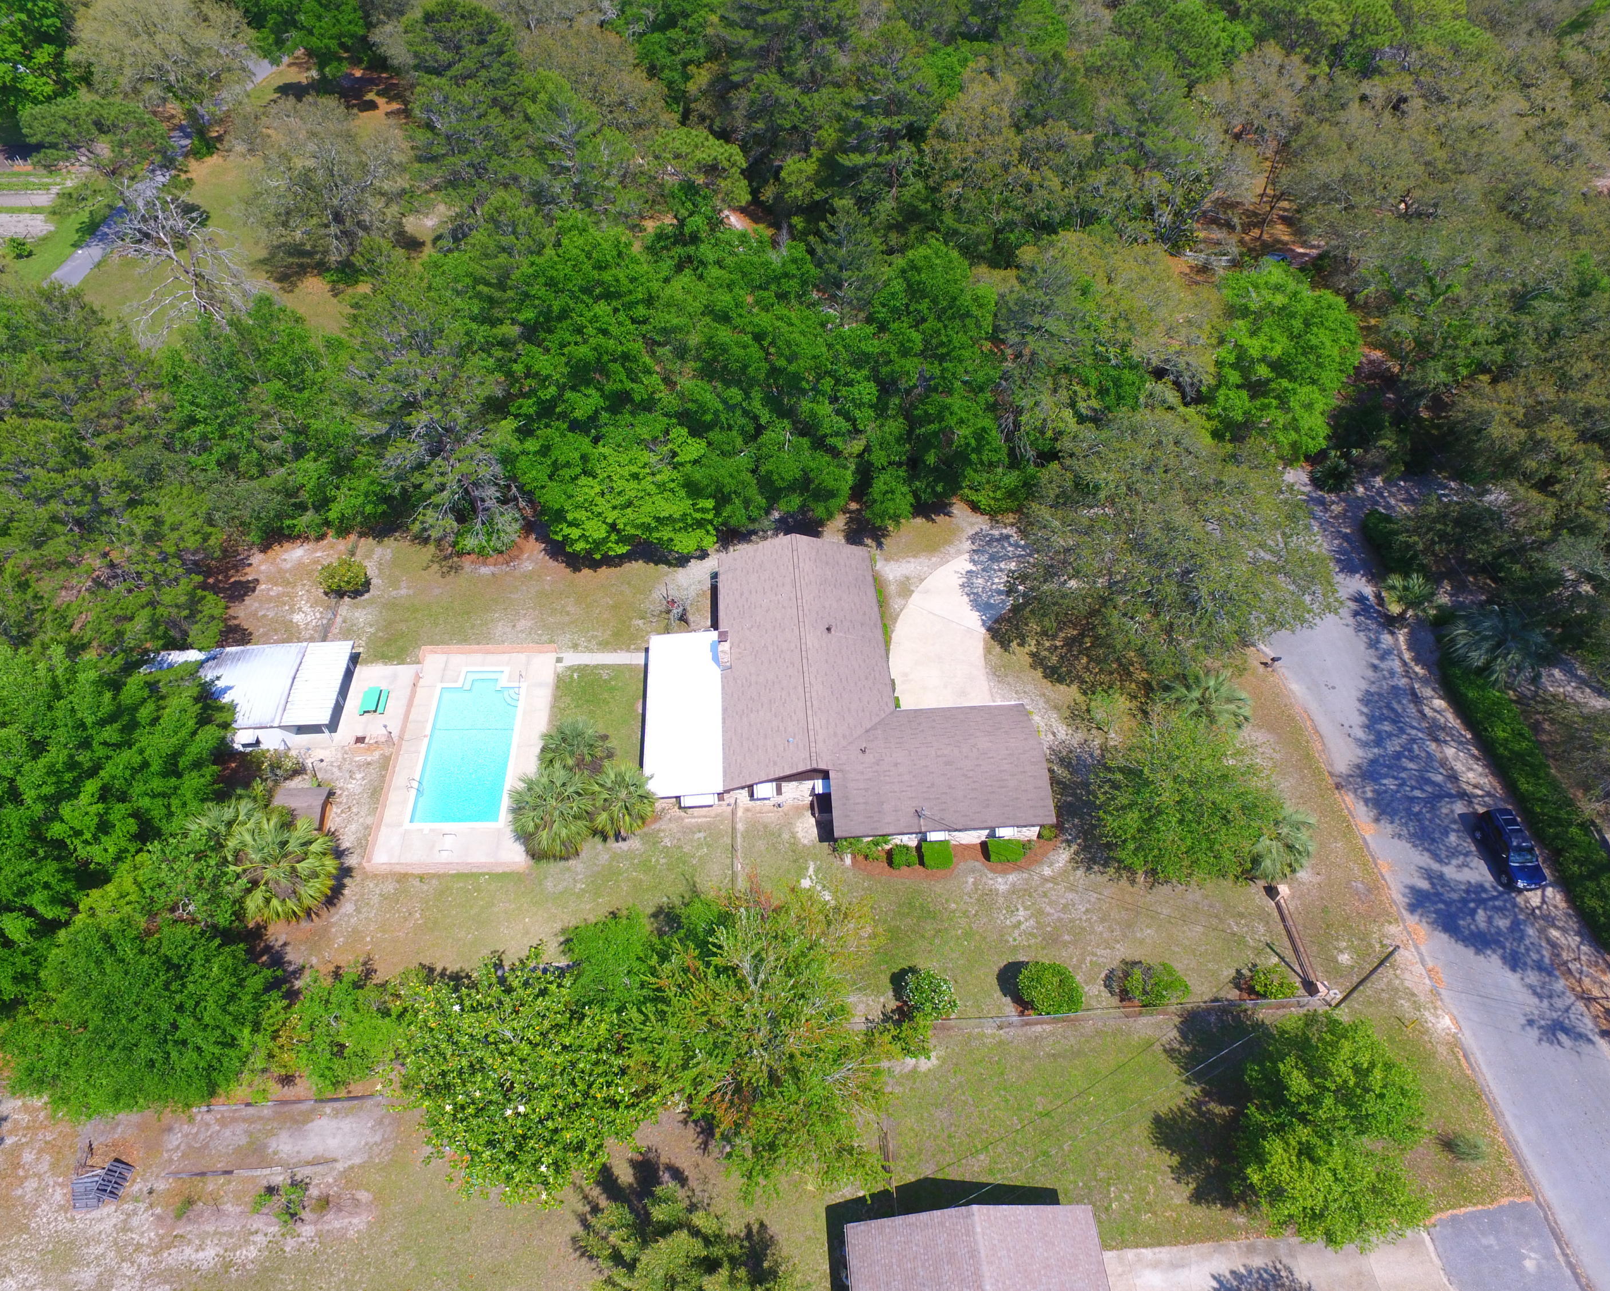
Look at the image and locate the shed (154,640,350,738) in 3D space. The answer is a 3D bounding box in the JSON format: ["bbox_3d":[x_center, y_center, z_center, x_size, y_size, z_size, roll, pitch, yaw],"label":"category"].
[{"bbox_3d":[-33.255,3.136,59.315,11.900,2.750,6.500,-2,48,-3],"label":"shed"}]

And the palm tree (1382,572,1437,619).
[{"bbox_3d":[40.933,-3.185,67.592,3.400,2.700,3.500,3,49,0],"label":"palm tree"}]

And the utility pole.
[{"bbox_3d":[26.735,15.999,47.474,0.300,7.000,0.300,3,49,0],"label":"utility pole"}]

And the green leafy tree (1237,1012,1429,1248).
[{"bbox_3d":[22.024,20.747,42.557,7.300,7.900,9.000,3,49,0],"label":"green leafy tree"}]

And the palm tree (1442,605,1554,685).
[{"bbox_3d":[44.231,0.288,64.098,6.500,3.600,6.400,3,49,0],"label":"palm tree"}]

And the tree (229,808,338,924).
[{"bbox_3d":[-25.062,11.817,49.156,5.100,6.400,5.100,-2,48,-3],"label":"tree"}]

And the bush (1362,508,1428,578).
[{"bbox_3d":[42.929,-7.470,72.027,2.300,1.600,7.200,-2,48,-3],"label":"bush"}]

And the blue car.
[{"bbox_3d":[38.834,11.219,54.736,1.850,1.750,4.650,-2,48,-3],"label":"blue car"}]

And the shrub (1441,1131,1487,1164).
[{"bbox_3d":[30.352,23.005,45.493,1.600,1.000,1.500,3,49,0],"label":"shrub"}]

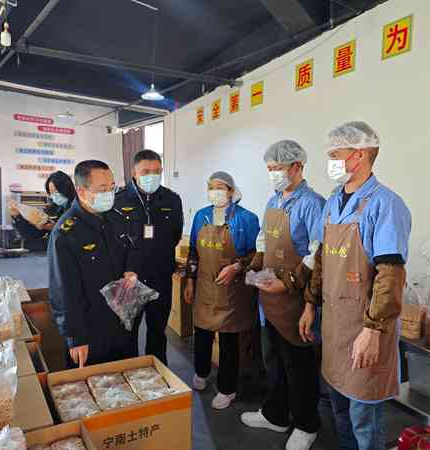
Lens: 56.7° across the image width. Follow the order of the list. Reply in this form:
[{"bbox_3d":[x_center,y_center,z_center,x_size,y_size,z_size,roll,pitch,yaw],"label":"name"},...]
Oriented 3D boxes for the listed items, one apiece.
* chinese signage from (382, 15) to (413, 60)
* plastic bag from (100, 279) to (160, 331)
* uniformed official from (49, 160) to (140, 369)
[{"bbox_3d":[1.586,-1.629,3.481,0.020,0.293,0.289,-1,4,-28],"label":"chinese signage"},{"bbox_3d":[-0.412,0.380,1.920,0.280,0.250,0.130,2,5,-14],"label":"plastic bag"},{"bbox_3d":[-0.590,0.485,1.950,0.360,1.600,0.470,7,6,34],"label":"uniformed official"}]

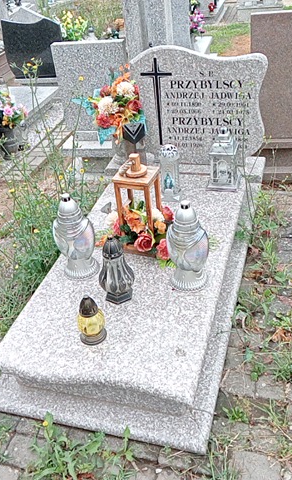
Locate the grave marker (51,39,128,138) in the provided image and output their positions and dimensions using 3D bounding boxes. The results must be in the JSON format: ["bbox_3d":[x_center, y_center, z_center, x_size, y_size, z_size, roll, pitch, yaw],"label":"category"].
[{"bbox_3d":[-0.335,-1.016,3.549,0.526,0.680,0.097,6,37,15],"label":"grave marker"}]

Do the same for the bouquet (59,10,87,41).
[{"bbox_3d":[-0.863,-2.542,6.165,0.350,0.370,0.330,3,33,16],"label":"bouquet"}]

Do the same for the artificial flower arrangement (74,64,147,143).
[{"bbox_3d":[-0.192,-0.716,2.757,0.381,0.405,0.267,6,37,15],"label":"artificial flower arrangement"}]

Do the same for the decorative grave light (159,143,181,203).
[{"bbox_3d":[0.122,-0.350,2.673,0.107,0.293,0.107,2,36,10],"label":"decorative grave light"}]

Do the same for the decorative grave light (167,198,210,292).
[{"bbox_3d":[0.170,0.011,2.080,0.172,0.382,0.172,6,37,15],"label":"decorative grave light"}]

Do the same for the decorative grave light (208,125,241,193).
[{"bbox_3d":[0.416,-0.438,2.729,0.159,0.324,0.159,4,36,13],"label":"decorative grave light"}]

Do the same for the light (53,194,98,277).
[{"bbox_3d":[-0.296,-0.026,2.195,0.172,0.384,0.172,6,37,15],"label":"light"}]

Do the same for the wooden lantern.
[{"bbox_3d":[-0.022,-0.178,2.426,0.175,0.479,0.170,8,35,24],"label":"wooden lantern"}]

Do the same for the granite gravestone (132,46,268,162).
[{"bbox_3d":[0.231,-0.735,2.835,0.851,0.669,0.089,6,37,15],"label":"granite gravestone"}]

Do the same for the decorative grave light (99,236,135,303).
[{"bbox_3d":[-0.130,0.115,2.147,0.142,0.298,0.142,3,33,16],"label":"decorative grave light"}]

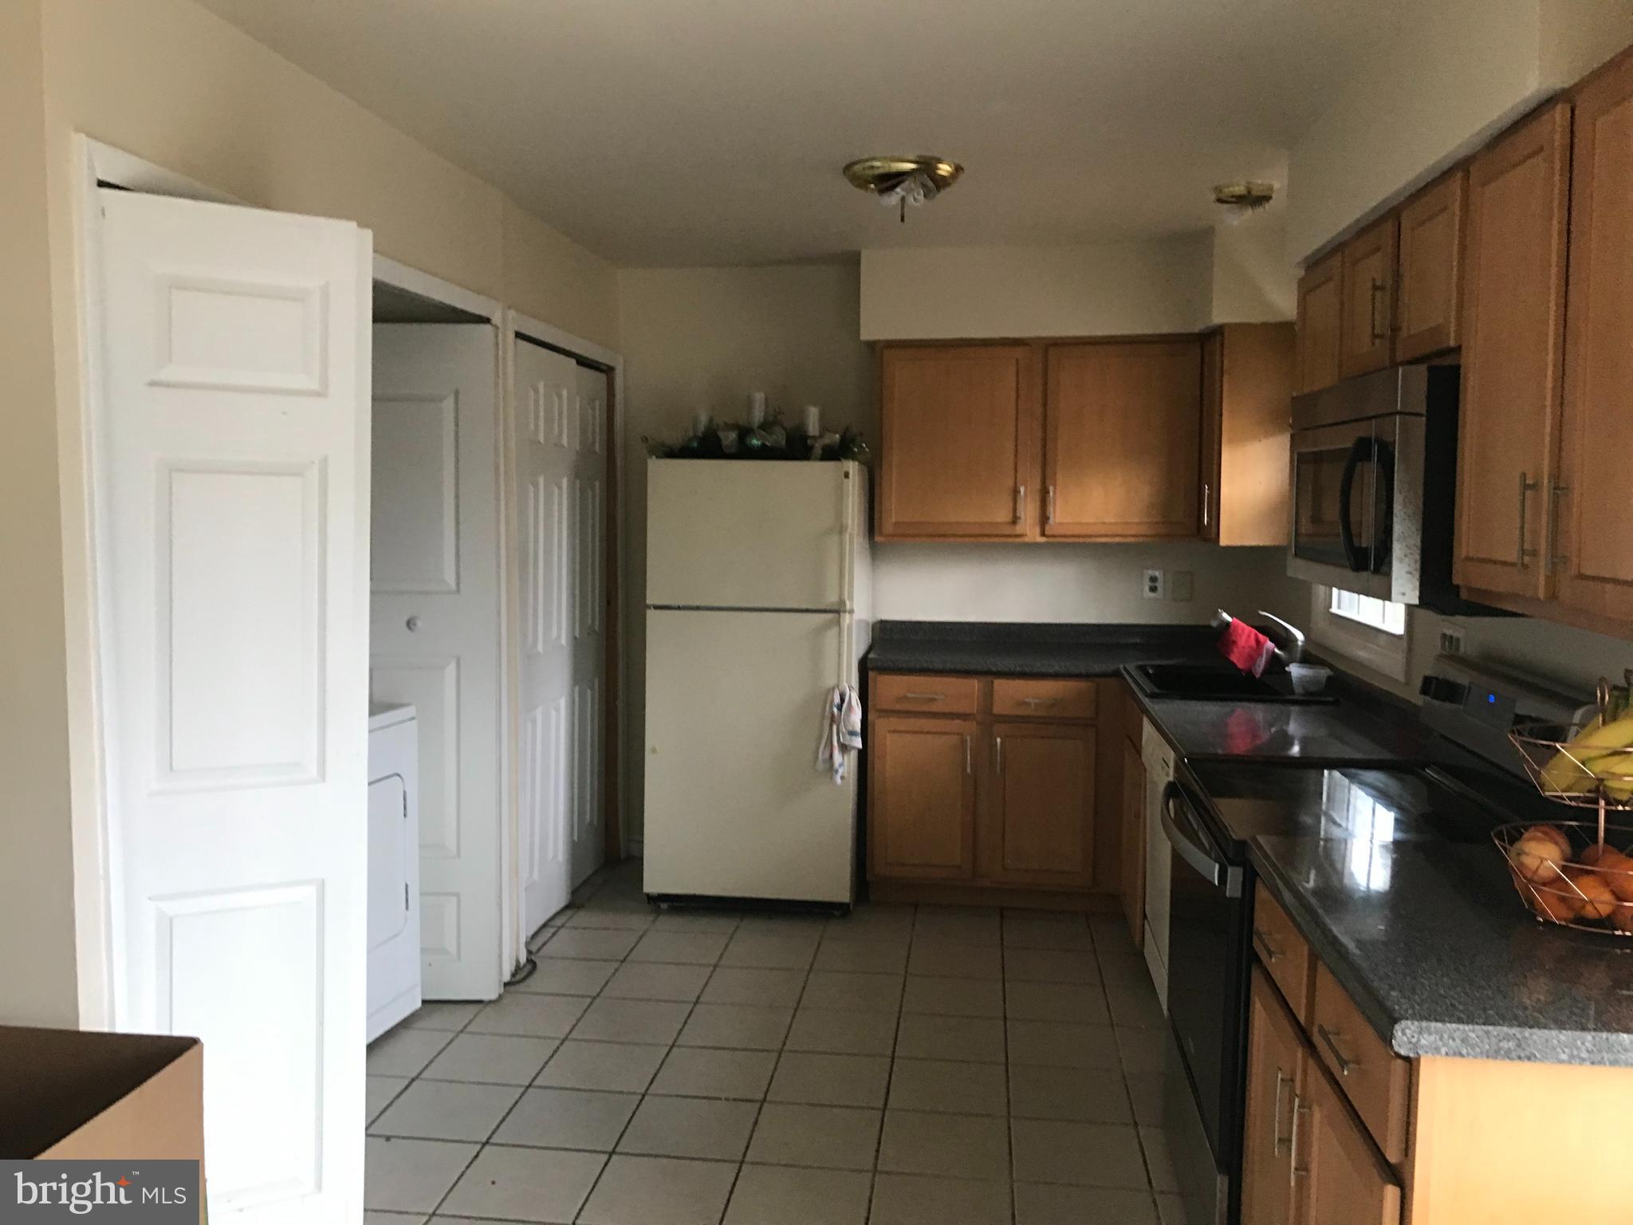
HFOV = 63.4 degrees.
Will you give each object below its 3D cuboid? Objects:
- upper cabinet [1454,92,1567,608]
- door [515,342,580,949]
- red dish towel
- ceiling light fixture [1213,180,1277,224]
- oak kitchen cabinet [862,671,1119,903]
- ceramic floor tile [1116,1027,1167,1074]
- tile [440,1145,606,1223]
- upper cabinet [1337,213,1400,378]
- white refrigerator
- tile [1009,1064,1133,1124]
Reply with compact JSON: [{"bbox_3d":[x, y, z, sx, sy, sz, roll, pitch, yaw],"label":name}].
[{"bbox_3d":[1.255,-0.388,2.093,0.310,0.720,0.400,1,5,7],"label":"upper cabinet"},{"bbox_3d":[-0.963,0.096,4.672,0.035,2.021,0.651,1,5,7],"label":"door"},{"bbox_3d":[1.394,0.120,4.264,0.180,0.195,0.090,1,5,7],"label":"red dish towel"},{"bbox_3d":[1.273,-1.210,3.953,0.185,0.095,0.185,1,5,7],"label":"ceiling light fixture"},{"bbox_3d":[0.661,0.633,5.056,0.875,0.875,0.600,1,5,7],"label":"oak kitchen cabinet"},{"bbox_3d":[0.988,1.215,3.651,0.300,0.012,0.300,1,5,7],"label":"ceramic floor tile"},{"bbox_3d":[-0.642,1.269,2.928,0.302,0.010,0.302,1,5,7],"label":"tile"},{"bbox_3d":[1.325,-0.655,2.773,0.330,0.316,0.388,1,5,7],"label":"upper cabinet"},{"bbox_3d":[-0.199,0.254,5.017,0.749,1.640,0.720,1,5,7],"label":"white refrigerator"},{"bbox_3d":[0.644,1.231,3.370,0.300,0.012,0.300,1,5,7],"label":"tile"}]

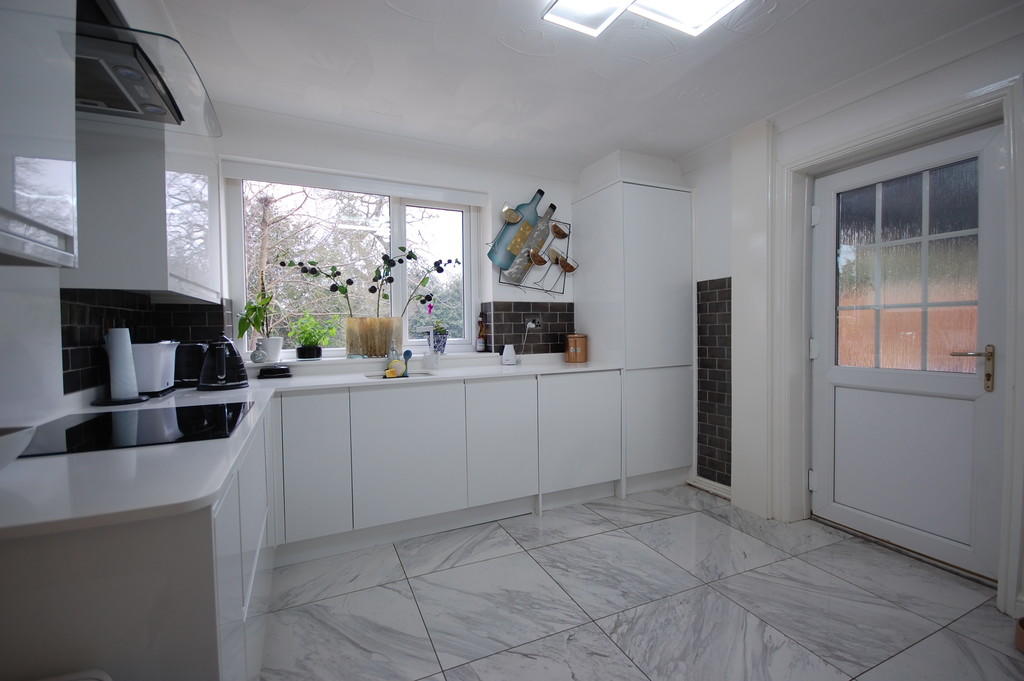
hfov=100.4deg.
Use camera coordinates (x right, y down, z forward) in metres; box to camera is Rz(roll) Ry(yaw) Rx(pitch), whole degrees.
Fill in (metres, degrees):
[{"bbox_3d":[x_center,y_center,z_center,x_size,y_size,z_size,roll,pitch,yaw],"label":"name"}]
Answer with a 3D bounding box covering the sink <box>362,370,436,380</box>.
[{"bbox_3d":[-0.633,0.290,2.443,0.420,0.180,0.390,-1,1,-26],"label":"sink"}]

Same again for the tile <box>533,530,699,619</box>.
[{"bbox_3d":[0.476,1.088,2.047,0.600,0.010,0.593,-1,1,-24],"label":"tile"}]

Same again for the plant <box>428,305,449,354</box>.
[{"bbox_3d":[-0.515,-0.078,3.022,0.145,0.355,0.140,-1,2,-25],"label":"plant"}]

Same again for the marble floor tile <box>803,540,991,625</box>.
[{"bbox_3d":[1.739,1.079,1.962,0.500,0.010,0.570,-1,1,-22],"label":"marble floor tile"}]

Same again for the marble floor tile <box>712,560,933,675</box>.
[{"bbox_3d":[1.247,1.087,1.748,0.588,0.010,0.577,-1,1,-23],"label":"marble floor tile"}]

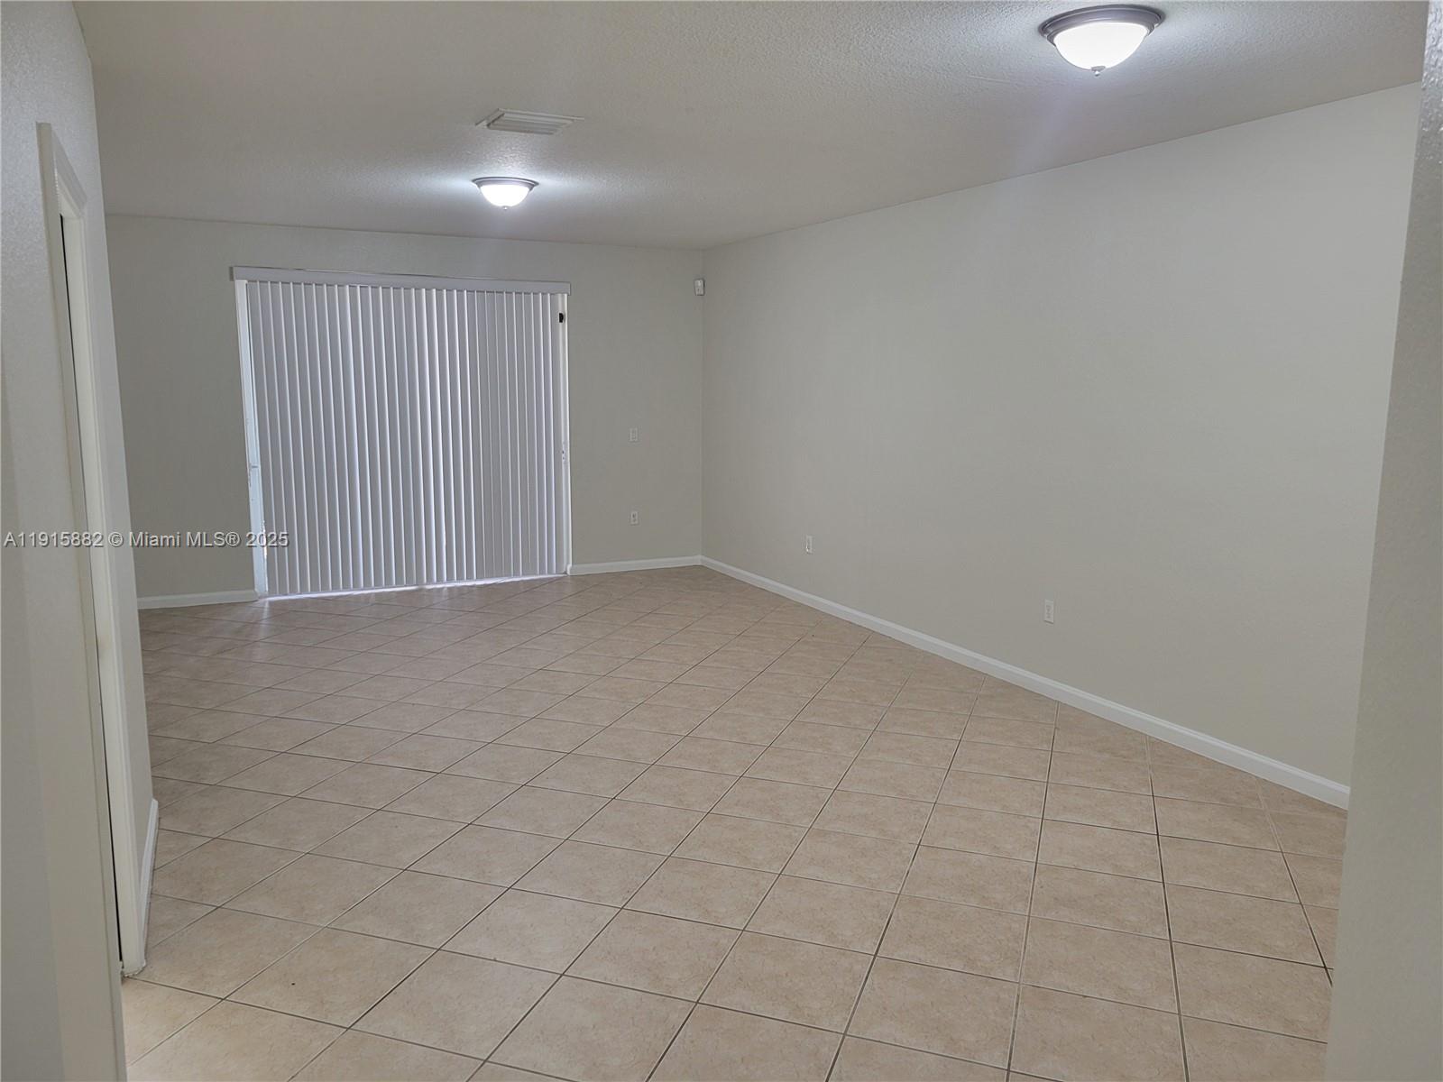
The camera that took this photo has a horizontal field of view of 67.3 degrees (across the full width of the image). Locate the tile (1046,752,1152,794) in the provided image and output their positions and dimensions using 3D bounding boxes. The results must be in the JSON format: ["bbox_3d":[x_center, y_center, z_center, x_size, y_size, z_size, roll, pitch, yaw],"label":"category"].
[{"bbox_3d":[1.625,0.993,4.645,0.400,0.010,0.400,3,9,19],"label":"tile"}]

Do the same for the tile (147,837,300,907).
[{"bbox_3d":[-1.746,1.140,3.755,0.404,0.010,0.404,3,9,19],"label":"tile"}]

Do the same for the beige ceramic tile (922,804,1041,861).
[{"bbox_3d":[0.975,1.083,4.024,0.400,0.010,0.400,3,9,19],"label":"beige ceramic tile"}]

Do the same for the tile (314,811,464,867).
[{"bbox_3d":[-1.206,1.091,3.980,0.395,0.010,0.395,3,9,19],"label":"tile"}]

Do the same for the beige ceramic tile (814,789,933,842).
[{"bbox_3d":[0.603,1.078,4.255,0.405,0.010,0.405,3,9,19],"label":"beige ceramic tile"}]

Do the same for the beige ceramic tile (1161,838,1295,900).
[{"bbox_3d":[1.774,1.154,3.830,0.404,0.010,0.404,3,9,19],"label":"beige ceramic tile"}]

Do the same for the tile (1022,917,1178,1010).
[{"bbox_3d":[1.109,1.240,3.212,0.405,0.010,0.405,3,9,19],"label":"tile"}]

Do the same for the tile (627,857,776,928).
[{"bbox_3d":[-0.054,1.172,3.606,0.404,0.010,0.404,3,9,19],"label":"tile"}]

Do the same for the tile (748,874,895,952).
[{"bbox_3d":[0.334,1.196,3.472,0.404,0.010,0.404,3,9,19],"label":"tile"}]

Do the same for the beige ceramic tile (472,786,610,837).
[{"bbox_3d":[-0.698,1.065,4.277,0.405,0.010,0.405,3,9,19],"label":"beige ceramic tile"}]

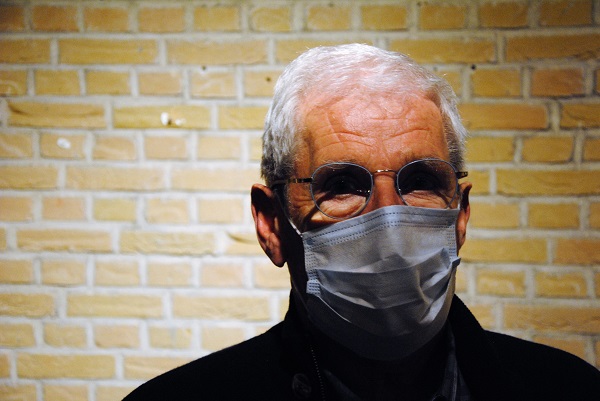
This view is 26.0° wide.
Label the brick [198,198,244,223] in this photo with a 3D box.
[{"bbox_3d":[-0.151,0.010,2.880,0.103,0.054,0.200,1,7,10],"label":"brick"}]

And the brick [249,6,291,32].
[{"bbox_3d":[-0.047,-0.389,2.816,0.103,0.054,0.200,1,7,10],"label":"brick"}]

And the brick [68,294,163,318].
[{"bbox_3d":[-0.397,0.226,2.908,0.215,0.054,0.103,1,8,9],"label":"brick"}]

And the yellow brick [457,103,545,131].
[{"bbox_3d":[0.409,-0.178,2.724,0.215,0.055,0.103,1,8,9],"label":"yellow brick"}]

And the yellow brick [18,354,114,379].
[{"bbox_3d":[-0.472,0.336,2.724,0.206,0.050,0.100,1,6,10],"label":"yellow brick"}]

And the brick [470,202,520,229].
[{"bbox_3d":[0.420,0.020,2.782,0.103,0.054,0.200,1,7,10],"label":"brick"}]

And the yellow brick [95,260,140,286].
[{"bbox_3d":[-0.382,0.146,2.953,0.102,0.056,0.215,1,8,9],"label":"yellow brick"}]

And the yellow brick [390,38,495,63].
[{"bbox_3d":[0.300,-0.313,2.716,0.217,0.054,0.105,1,7,10],"label":"yellow brick"}]

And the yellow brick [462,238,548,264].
[{"bbox_3d":[0.409,0.099,2.745,0.217,0.054,0.105,1,7,10],"label":"yellow brick"}]

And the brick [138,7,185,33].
[{"bbox_3d":[-0.275,-0.397,2.864,0.101,0.054,0.215,1,8,9],"label":"brick"}]

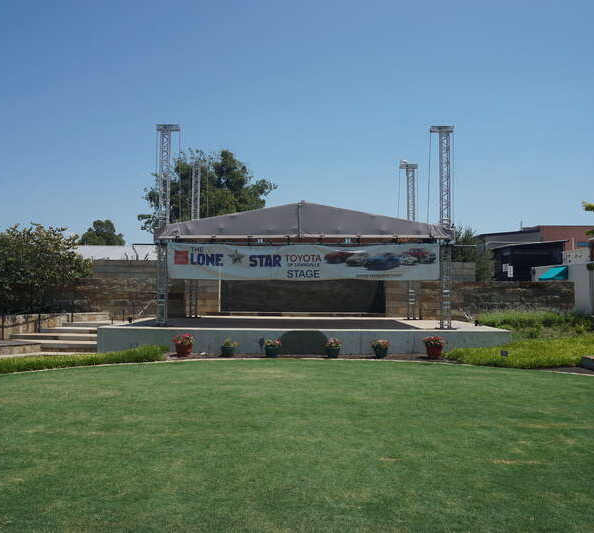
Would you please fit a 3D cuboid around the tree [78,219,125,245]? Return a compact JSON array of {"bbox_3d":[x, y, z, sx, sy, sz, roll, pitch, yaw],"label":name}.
[{"bbox_3d":[-27.438,-0.945,74.594,7.200,11.303,7.200,0,-2,-1],"label":"tree"}]

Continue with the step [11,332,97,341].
[{"bbox_3d":[-8.256,2.516,18.999,3.344,0.162,1.103,1,-3,0],"label":"step"}]

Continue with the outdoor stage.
[{"bbox_3d":[0.231,2.675,21.671,13.486,0.785,8.479,1,-3,0],"label":"outdoor stage"}]

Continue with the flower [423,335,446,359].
[{"bbox_3d":[4.165,2.453,16.150,0.620,0.664,0.580,0,-2,-1],"label":"flower"}]

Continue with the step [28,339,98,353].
[{"bbox_3d":[-7.635,2.601,17.290,2.050,0.263,0.950,0,-2,-1],"label":"step"}]

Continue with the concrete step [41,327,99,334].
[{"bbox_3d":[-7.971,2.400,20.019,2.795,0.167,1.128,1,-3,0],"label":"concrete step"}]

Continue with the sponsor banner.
[{"bbox_3d":[0.215,-0.122,17.673,9.020,1.218,0.060,0,-2,-1],"label":"sponsor banner"}]

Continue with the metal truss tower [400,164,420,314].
[{"bbox_3d":[4.920,-1.171,23.152,0.800,6.874,0.750,0,-2,-1],"label":"metal truss tower"}]

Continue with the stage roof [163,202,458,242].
[{"bbox_3d":[0.208,-1.392,20.421,9.826,1.233,5.900,0,-2,-1],"label":"stage roof"}]

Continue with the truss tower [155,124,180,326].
[{"bbox_3d":[-4.805,-1.529,19.273,0.780,7.300,0.650,1,-3,0],"label":"truss tower"}]

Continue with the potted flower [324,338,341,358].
[{"bbox_3d":[1.134,2.547,16.760,0.569,0.617,0.569,1,-3,0],"label":"potted flower"}]

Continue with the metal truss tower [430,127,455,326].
[{"bbox_3d":[5.344,-1.433,19.188,0.780,7.300,0.650,1,-3,0],"label":"metal truss tower"}]

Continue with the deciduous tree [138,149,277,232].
[{"bbox_3d":[-6.113,-2.383,37.006,9.600,11.570,9.300,0,-2,-1],"label":"deciduous tree"}]

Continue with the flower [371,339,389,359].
[{"bbox_3d":[2.640,2.564,16.753,0.585,0.611,0.585,1,-3,0],"label":"flower"}]

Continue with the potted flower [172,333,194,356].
[{"bbox_3d":[-3.453,2.374,16.114,0.660,0.697,0.600,0,-2,-1],"label":"potted flower"}]

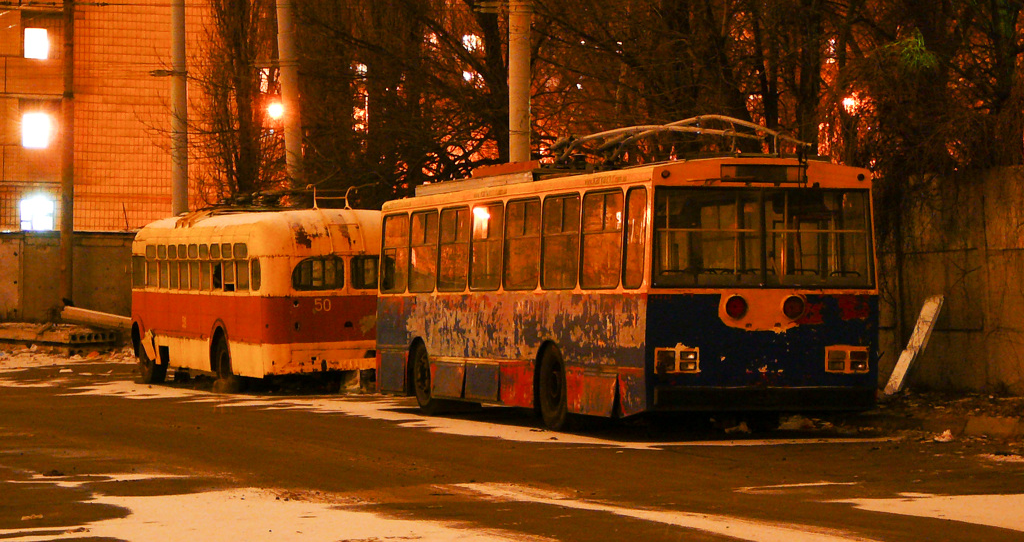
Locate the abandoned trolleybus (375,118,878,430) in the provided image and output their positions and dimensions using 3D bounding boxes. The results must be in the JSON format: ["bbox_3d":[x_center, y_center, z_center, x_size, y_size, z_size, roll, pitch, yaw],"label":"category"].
[{"bbox_3d":[0.967,0.090,36.960,2.500,3.360,11.340,0,-1,-16],"label":"abandoned trolleybus"}]

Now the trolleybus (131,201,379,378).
[{"bbox_3d":[-4.331,0.396,53.799,2.600,3.150,10.300,0,-1,-20],"label":"trolleybus"}]

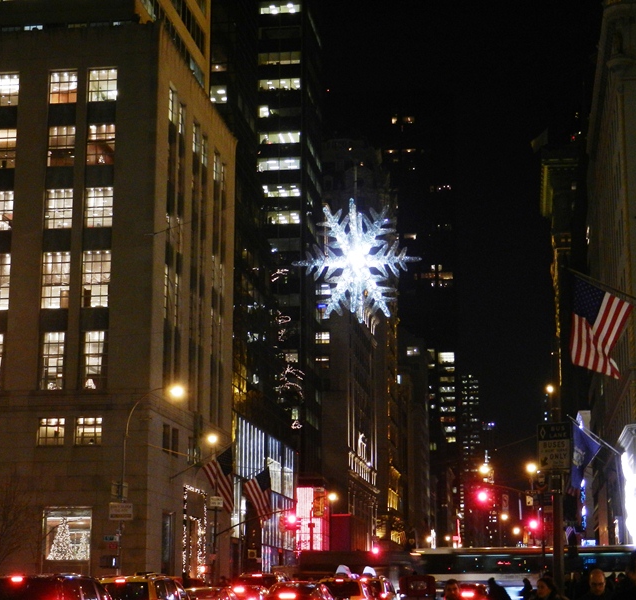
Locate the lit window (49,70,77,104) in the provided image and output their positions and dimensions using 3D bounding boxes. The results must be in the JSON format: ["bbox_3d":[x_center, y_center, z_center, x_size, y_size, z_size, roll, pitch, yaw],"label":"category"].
[{"bbox_3d":[-17.816,-14.938,97.039,2.070,2.520,0.300,-2,-12,8],"label":"lit window"}]

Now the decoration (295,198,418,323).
[{"bbox_3d":[2.094,-2.094,75.360,7.000,6.200,6.800,-2,-12,8],"label":"decoration"}]

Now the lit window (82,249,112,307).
[{"bbox_3d":[-14.885,-1.409,93.033,1.926,3.878,0.250,-2,-12,8],"label":"lit window"}]

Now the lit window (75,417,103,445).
[{"bbox_3d":[-15.143,8.680,91.646,1.840,1.870,0.300,-2,-12,8],"label":"lit window"}]

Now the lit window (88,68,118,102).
[{"bbox_3d":[-14.848,-14.813,95.759,2.075,2.479,0.250,-2,-12,8],"label":"lit window"}]

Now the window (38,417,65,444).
[{"bbox_3d":[-17.544,8.657,91.386,1.783,1.829,0.250,-2,-12,8],"label":"window"}]

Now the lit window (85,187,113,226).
[{"bbox_3d":[-14.860,-6.272,94.020,1.960,2.880,0.250,-2,-12,8],"label":"lit window"}]

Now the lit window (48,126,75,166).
[{"bbox_3d":[-17.791,-10.657,96.132,1.970,2.960,0.300,-2,-12,8],"label":"lit window"}]

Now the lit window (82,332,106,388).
[{"bbox_3d":[-14.799,4.004,91.917,1.545,4.013,0.250,-2,-12,8],"label":"lit window"}]

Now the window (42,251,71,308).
[{"bbox_3d":[-17.661,-1.314,93.435,1.936,3.867,0.250,-2,-12,8],"label":"window"}]

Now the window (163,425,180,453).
[{"bbox_3d":[-10.217,9.769,95.727,0.250,1.773,4.437,-2,-12,8],"label":"window"}]

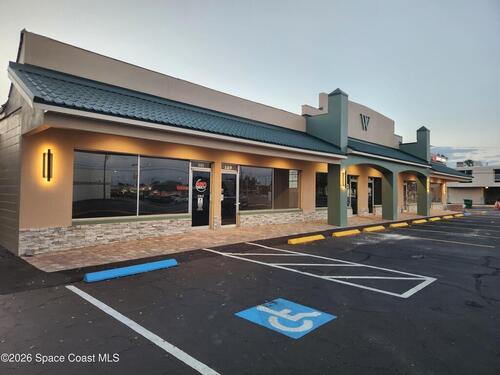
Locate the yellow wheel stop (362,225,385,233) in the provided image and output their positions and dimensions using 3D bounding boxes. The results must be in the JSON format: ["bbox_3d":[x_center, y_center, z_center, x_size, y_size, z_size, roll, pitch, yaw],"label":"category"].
[{"bbox_3d":[5.178,1.707,13.881,0.160,0.130,1.830,0,-1,44],"label":"yellow wheel stop"}]

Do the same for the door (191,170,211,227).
[{"bbox_3d":[-1.793,0.400,12.107,0.070,2.112,0.885,0,-1,44],"label":"door"}]

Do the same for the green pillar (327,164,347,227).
[{"bbox_3d":[3.835,0.327,14.501,0.590,2.719,0.590,0,-1,44],"label":"green pillar"}]

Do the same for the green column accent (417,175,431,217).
[{"bbox_3d":[11.879,0.517,22.730,0.590,2.719,0.590,0,-1,44],"label":"green column accent"}]

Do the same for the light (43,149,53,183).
[{"bbox_3d":[-5.078,-0.559,8.354,0.120,0.803,0.200,0,-1,44],"label":"light"}]

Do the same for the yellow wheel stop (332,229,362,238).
[{"bbox_3d":[3.684,1.718,12.725,0.170,0.130,1.860,0,-1,44],"label":"yellow wheel stop"}]

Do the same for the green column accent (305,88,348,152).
[{"bbox_3d":[3.698,-3.159,16.155,1.930,3.078,0.652,0,-1,44],"label":"green column accent"}]

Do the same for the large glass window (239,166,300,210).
[{"bbox_3d":[1.077,0.049,15.566,0.100,1.929,4.373,0,-1,44],"label":"large glass window"}]

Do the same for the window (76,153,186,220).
[{"bbox_3d":[-3.611,-0.067,10.771,0.100,1.959,3.949,0,-1,44],"label":"window"}]

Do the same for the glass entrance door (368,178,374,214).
[{"bbox_3d":[8.395,0.631,23.048,0.100,2.343,0.920,0,-1,44],"label":"glass entrance door"}]

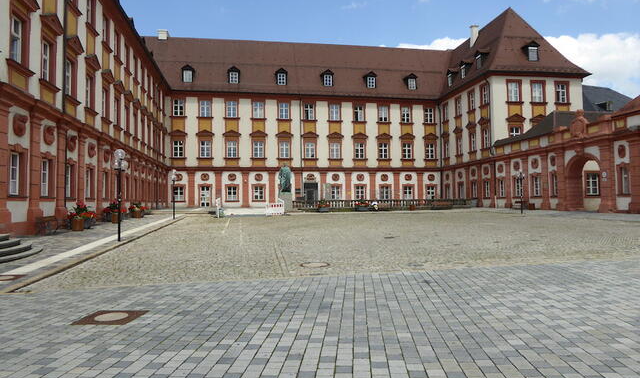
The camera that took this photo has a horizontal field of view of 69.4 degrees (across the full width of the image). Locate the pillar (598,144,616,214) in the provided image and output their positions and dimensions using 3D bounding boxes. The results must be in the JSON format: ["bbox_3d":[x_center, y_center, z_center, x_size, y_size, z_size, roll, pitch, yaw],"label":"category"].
[{"bbox_3d":[19.877,-0.752,31.900,0.500,4.900,1.000,0,-2,-7],"label":"pillar"}]

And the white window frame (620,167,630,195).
[{"bbox_3d":[19.310,-0.472,29.120,0.150,1.594,1.100,0,-2,-3],"label":"white window frame"}]

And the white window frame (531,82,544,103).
[{"bbox_3d":[22.900,-10.107,48.595,1.220,1.980,0.170,0,-2,-10],"label":"white window frame"}]

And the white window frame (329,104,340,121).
[{"bbox_3d":[1.935,-9.762,59.215,1.340,2.030,0.200,0,-2,-10],"label":"white window frame"}]

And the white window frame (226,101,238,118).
[{"bbox_3d":[-10.804,-9.783,56.877,1.340,2.030,0.200,0,-2,-10],"label":"white window frame"}]

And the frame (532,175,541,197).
[{"bbox_3d":[19.498,-0.224,41.397,0.180,1.780,1.100,0,-2,-10],"label":"frame"}]

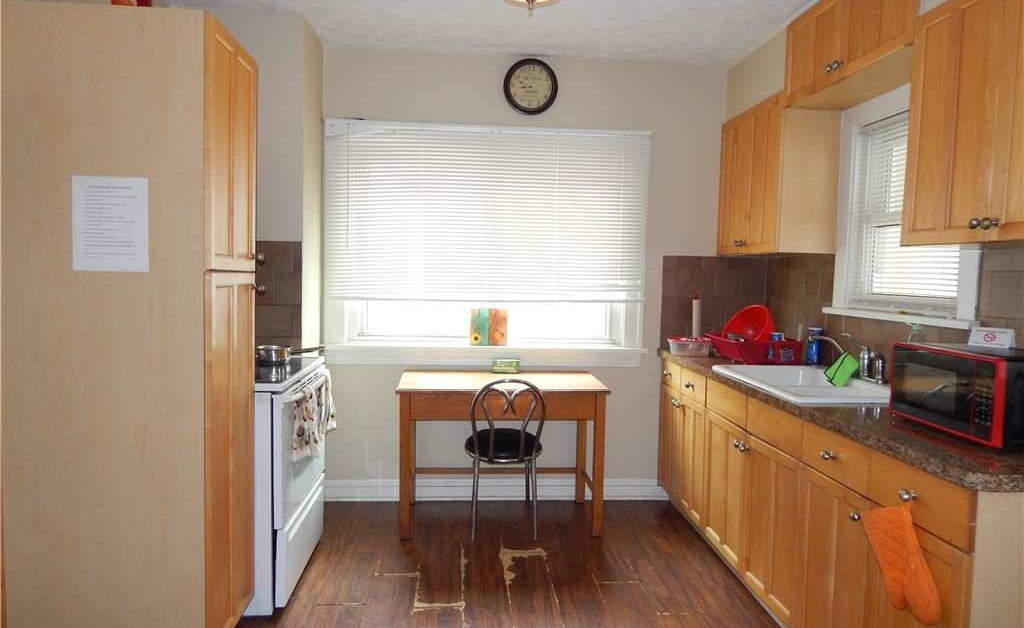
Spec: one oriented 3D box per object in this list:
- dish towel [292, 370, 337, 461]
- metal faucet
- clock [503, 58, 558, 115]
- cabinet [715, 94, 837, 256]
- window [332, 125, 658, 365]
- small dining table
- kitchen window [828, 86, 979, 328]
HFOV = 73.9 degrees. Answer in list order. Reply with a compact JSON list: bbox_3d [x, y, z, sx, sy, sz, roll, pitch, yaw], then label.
[{"bbox_3d":[-0.831,0.424,2.883,0.075,0.325,0.550,1,4,-4],"label":"dish towel"},{"bbox_3d":[1.411,0.183,2.883,0.285,0.190,0.220,1,4,-4],"label":"metal faucet"},{"bbox_3d":[0.108,-1.285,3.845,0.308,0.312,0.050,1,4,-4],"label":"clock"},{"bbox_3d":[1.399,-0.696,3.628,0.296,0.763,0.752,1,4,-4],"label":"cabinet"},{"bbox_3d":[-0.136,-0.379,3.897,1.865,1.375,0.125,1,4,-4],"label":"window"},{"bbox_3d":[-0.065,0.744,3.688,1.076,0.760,0.555,1,4,-4],"label":"small dining table"},{"bbox_3d":[1.599,-0.455,2.786,0.120,0.969,1.000,1,4,-4],"label":"kitchen window"}]

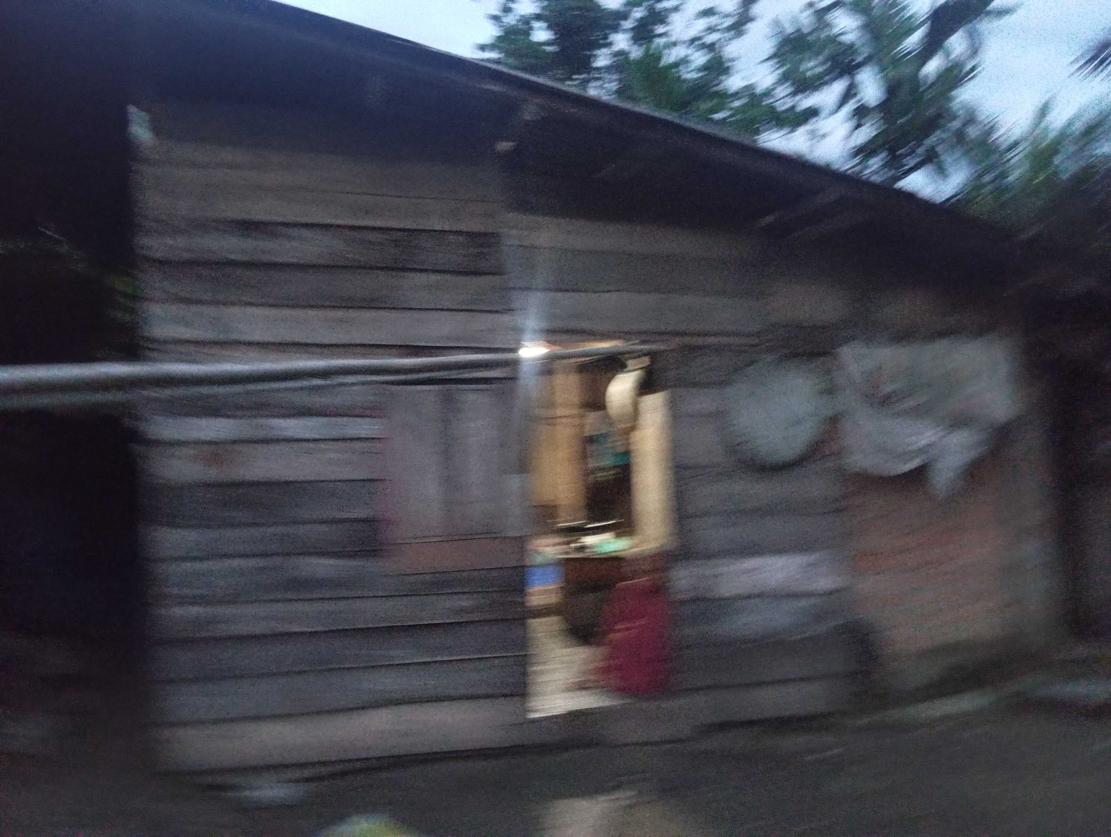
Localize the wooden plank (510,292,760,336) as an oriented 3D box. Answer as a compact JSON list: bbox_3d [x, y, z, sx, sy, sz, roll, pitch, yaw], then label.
[{"bbox_3d":[0.454,-0.539,4.719,1.391,0.204,0.030,0,-5,-14],"label":"wooden plank"}]

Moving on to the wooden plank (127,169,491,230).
[{"bbox_3d":[-1.085,-1.003,4.287,1.669,0.181,0.030,0,-3,-15],"label":"wooden plank"}]

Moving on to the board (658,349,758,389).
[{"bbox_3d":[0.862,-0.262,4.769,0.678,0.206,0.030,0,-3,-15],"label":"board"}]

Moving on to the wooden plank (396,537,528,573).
[{"bbox_3d":[-0.466,0.662,4.371,0.651,0.150,0.030,0,-3,-15],"label":"wooden plank"}]

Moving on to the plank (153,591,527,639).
[{"bbox_3d":[-0.964,0.914,4.215,1.698,0.151,0.030,0,-5,-14],"label":"plank"}]

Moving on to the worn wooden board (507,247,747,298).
[{"bbox_3d":[0.395,-0.752,4.663,1.353,0.221,0.025,0,-2,-14],"label":"worn wooden board"}]

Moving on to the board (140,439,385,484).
[{"bbox_3d":[-1.332,0.198,4.158,1.071,0.200,0.025,0,-2,-14],"label":"board"}]

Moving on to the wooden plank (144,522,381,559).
[{"bbox_3d":[-1.333,0.556,4.145,1.037,0.151,0.025,0,-2,-14],"label":"wooden plank"}]

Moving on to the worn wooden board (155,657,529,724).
[{"bbox_3d":[-0.958,1.261,4.211,1.697,0.192,0.030,0,-3,-15],"label":"worn wooden board"}]

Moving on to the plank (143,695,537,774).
[{"bbox_3d":[-0.957,1.472,4.210,1.709,0.224,0.025,0,-2,-14],"label":"plank"}]

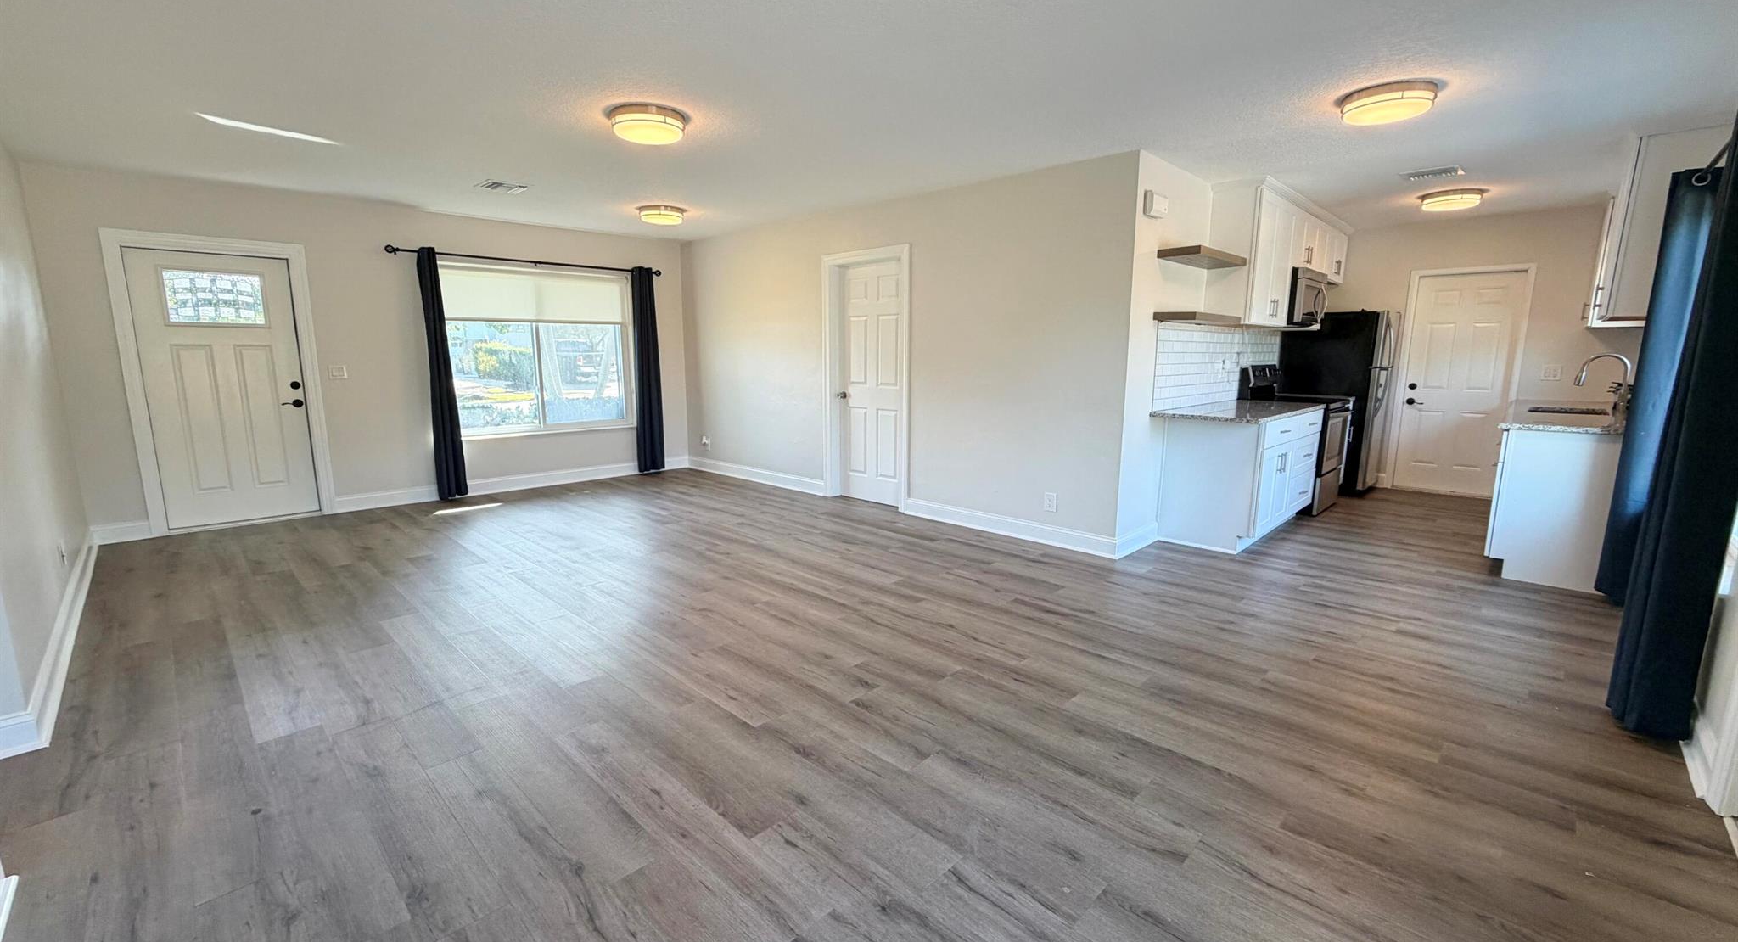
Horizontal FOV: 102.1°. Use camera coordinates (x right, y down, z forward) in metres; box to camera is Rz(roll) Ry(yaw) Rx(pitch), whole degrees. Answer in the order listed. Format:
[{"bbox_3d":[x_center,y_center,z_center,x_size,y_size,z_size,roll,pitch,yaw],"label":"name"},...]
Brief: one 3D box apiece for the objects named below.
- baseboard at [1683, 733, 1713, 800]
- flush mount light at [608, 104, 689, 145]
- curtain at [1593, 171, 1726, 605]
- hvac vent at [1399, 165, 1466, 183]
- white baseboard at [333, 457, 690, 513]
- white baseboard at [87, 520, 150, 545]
[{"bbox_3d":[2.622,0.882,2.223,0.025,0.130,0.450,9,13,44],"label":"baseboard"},{"bbox_3d":[-1.113,-1.750,3.567,0.375,0.088,0.375,0,9,0],"label":"flush mount light"},{"bbox_3d":[3.967,-0.383,3.535,0.172,2.152,0.330,9,13,44],"label":"curtain"},{"bbox_3d":[3.740,-1.955,4.665,0.305,0.030,0.305,9,13,44],"label":"hvac vent"},{"bbox_3d":[-3.236,0.095,6.958,0.016,0.131,3.325,9,13,44],"label":"white baseboard"},{"bbox_3d":[-5.247,0.428,4.943,0.016,0.131,0.275,9,13,44],"label":"white baseboard"}]

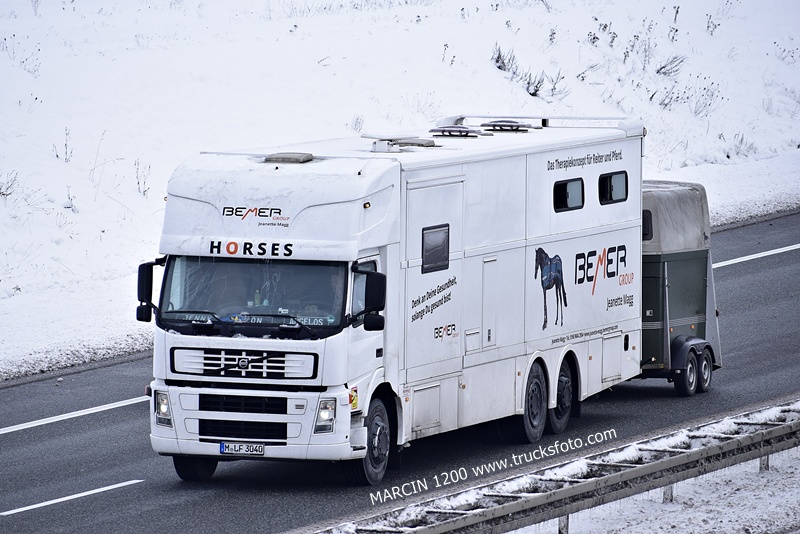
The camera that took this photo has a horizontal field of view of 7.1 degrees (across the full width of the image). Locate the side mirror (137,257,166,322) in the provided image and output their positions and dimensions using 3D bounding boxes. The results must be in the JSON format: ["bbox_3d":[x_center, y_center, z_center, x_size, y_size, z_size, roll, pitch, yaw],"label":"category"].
[{"bbox_3d":[-2.946,0.272,76.640,0.290,0.760,0.200,2,4,24],"label":"side mirror"}]

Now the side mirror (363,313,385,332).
[{"bbox_3d":[-0.298,0.648,75.728,0.230,0.215,0.140,1,4,4],"label":"side mirror"}]

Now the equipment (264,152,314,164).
[{"bbox_3d":[-1.315,-1.288,77.027,0.460,0.100,0.480,2,4,19],"label":"equipment"}]

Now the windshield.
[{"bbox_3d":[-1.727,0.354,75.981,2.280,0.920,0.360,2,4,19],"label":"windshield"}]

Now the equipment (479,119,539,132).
[{"bbox_3d":[1.415,-1.832,84.634,0.570,0.150,0.520,2,4,19],"label":"equipment"}]

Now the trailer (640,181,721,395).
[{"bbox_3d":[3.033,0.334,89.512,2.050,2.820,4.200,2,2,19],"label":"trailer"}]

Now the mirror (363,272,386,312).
[{"bbox_3d":[-0.282,0.292,75.731,0.230,0.450,0.140,1,4,4],"label":"mirror"}]

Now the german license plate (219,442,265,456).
[{"bbox_3d":[-1.841,2.130,75.773,0.520,0.120,0.020,2,4,19],"label":"german license plate"}]

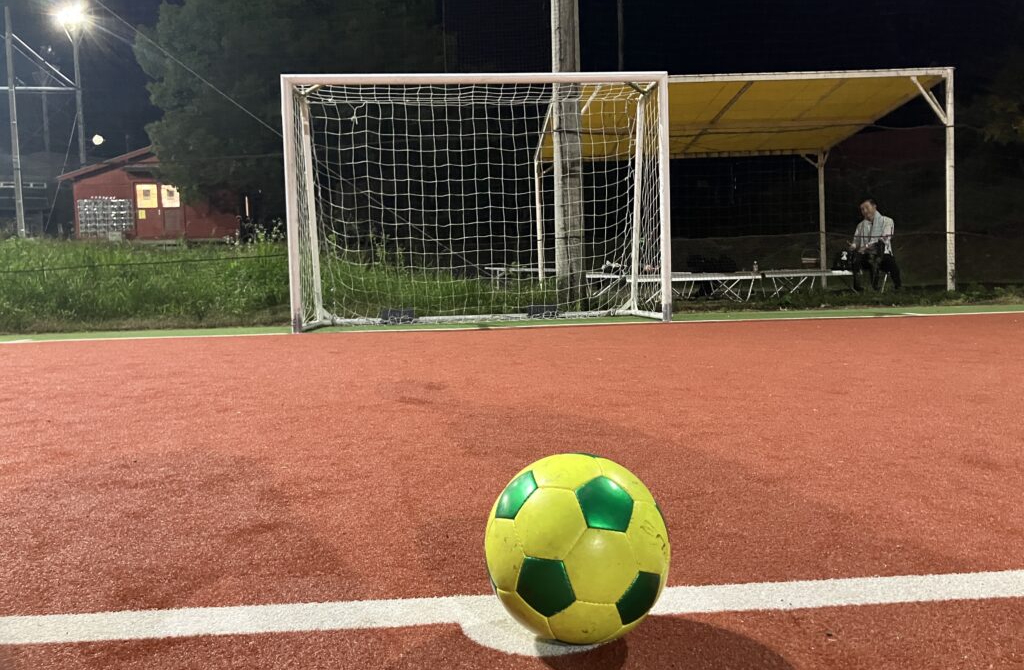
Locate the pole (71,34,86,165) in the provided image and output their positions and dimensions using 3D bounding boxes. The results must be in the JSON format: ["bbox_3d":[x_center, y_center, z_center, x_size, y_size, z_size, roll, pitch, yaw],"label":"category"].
[{"bbox_3d":[-17.494,-8.256,33.733,0.240,8.040,0.240,-2,4,0],"label":"pole"}]

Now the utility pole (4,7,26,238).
[{"bbox_3d":[-17.229,-7.319,28.738,0.230,7.900,0.230,-2,4,0],"label":"utility pole"}]

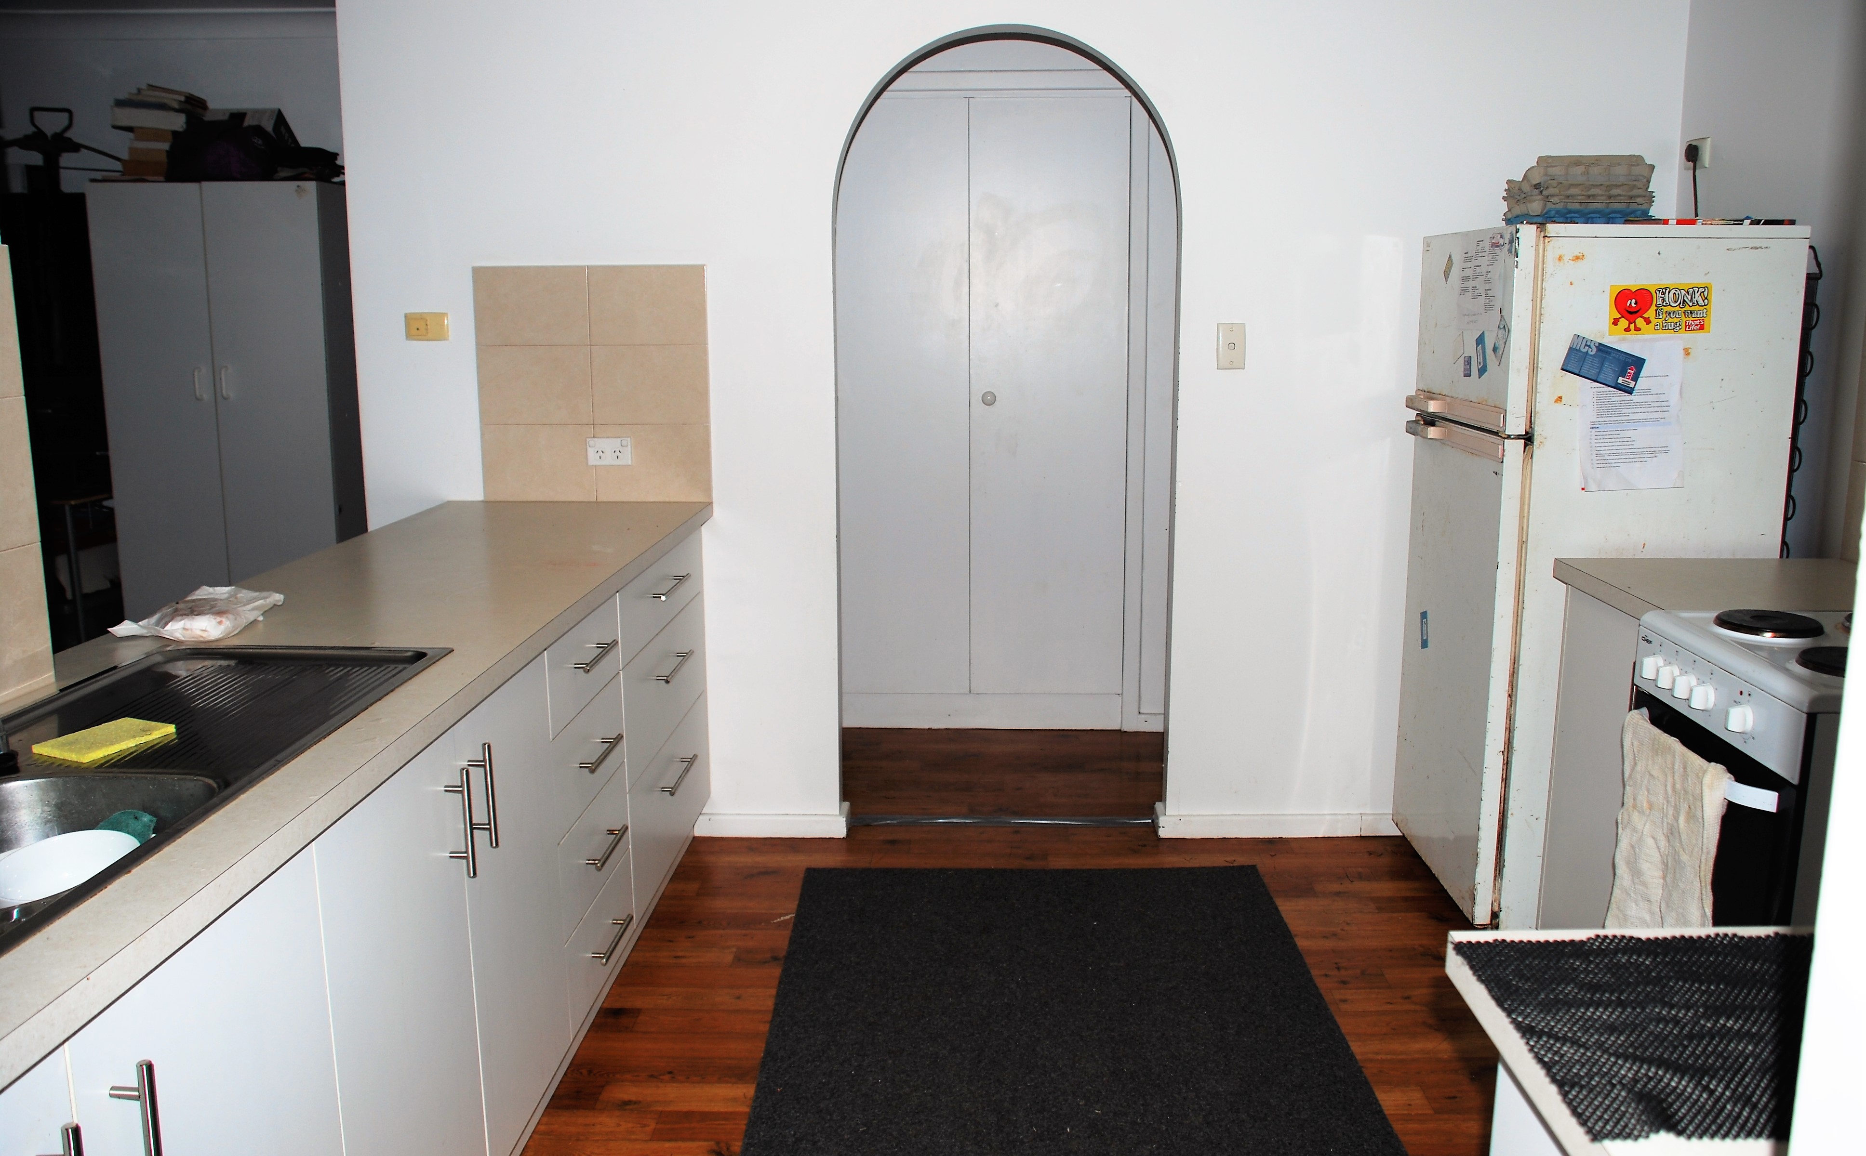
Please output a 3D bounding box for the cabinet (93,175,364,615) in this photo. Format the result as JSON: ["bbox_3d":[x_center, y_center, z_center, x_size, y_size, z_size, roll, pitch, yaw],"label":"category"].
[{"bbox_3d":[-2.196,-0.369,5.048,0.723,1.782,0.446,0,10,1],"label":"cabinet"}]

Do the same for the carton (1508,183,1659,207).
[{"bbox_3d":[1.440,-0.868,3.467,0.267,0.059,0.247,0,10,1],"label":"carton"}]

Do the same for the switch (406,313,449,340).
[{"bbox_3d":[-1.294,-0.641,3.980,0.112,0.073,0.014,0,10,2],"label":"switch"}]

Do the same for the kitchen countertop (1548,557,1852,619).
[{"bbox_3d":[1.516,0.029,2.841,0.607,0.040,0.536,0,10,1],"label":"kitchen countertop"}]

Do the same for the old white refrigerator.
[{"bbox_3d":[1.469,0.008,3.545,0.658,1.566,0.648,0,10,1],"label":"old white refrigerator"}]

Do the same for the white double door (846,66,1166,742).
[{"bbox_3d":[0.160,-0.508,4.968,1.069,2.049,0.059,0,10,1],"label":"white double door"}]

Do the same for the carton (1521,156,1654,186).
[{"bbox_3d":[1.428,-0.887,3.399,0.257,0.064,0.119,0,10,1],"label":"carton"}]

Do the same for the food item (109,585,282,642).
[{"bbox_3d":[-1.203,0.051,2.565,0.208,0.054,0.247,0,10,2],"label":"food item"}]

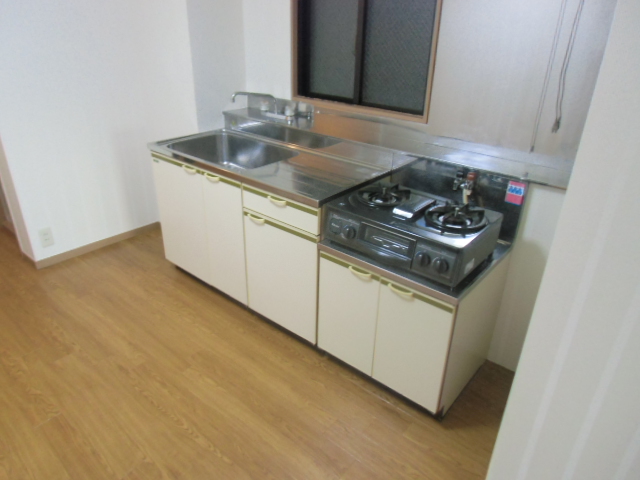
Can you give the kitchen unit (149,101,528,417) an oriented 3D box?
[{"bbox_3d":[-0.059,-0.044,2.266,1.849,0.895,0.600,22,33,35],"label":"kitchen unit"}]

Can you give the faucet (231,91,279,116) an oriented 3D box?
[{"bbox_3d":[-0.377,-0.805,2.620,0.270,0.120,0.050,8,27,13],"label":"faucet"}]

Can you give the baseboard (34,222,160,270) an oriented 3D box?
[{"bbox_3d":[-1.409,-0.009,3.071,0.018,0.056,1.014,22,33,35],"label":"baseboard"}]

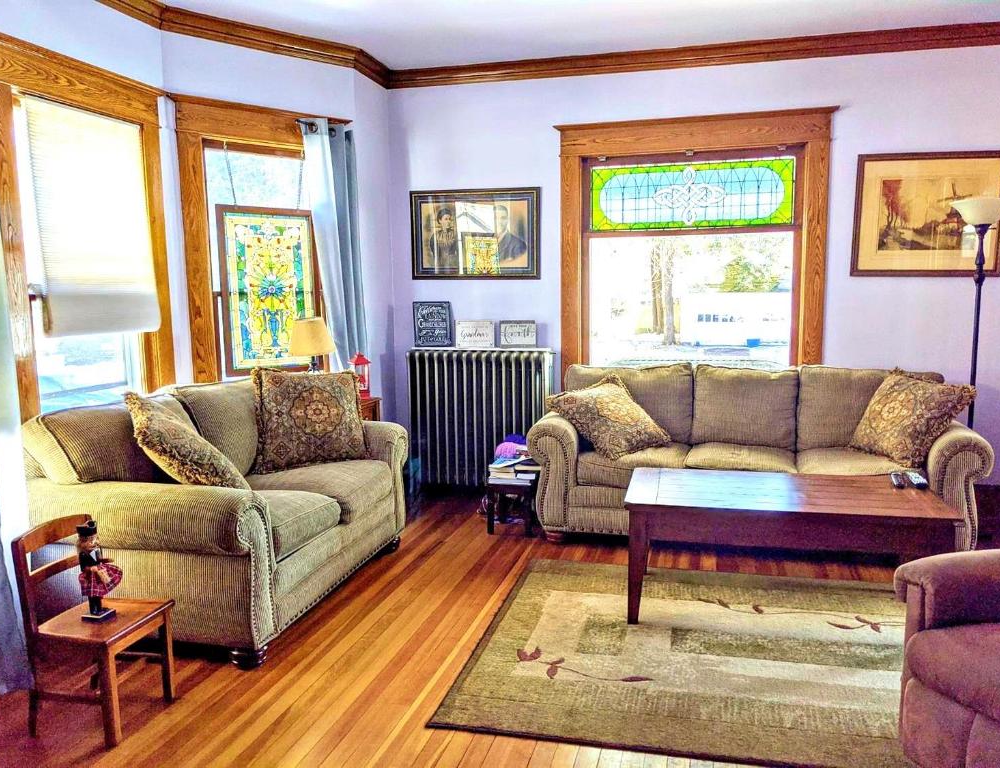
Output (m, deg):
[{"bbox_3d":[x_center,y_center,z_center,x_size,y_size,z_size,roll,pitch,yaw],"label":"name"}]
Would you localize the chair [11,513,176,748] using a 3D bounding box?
[{"bbox_3d":[-1.284,0.770,2.553,0.350,0.635,0.320,1,8,15],"label":"chair"}]

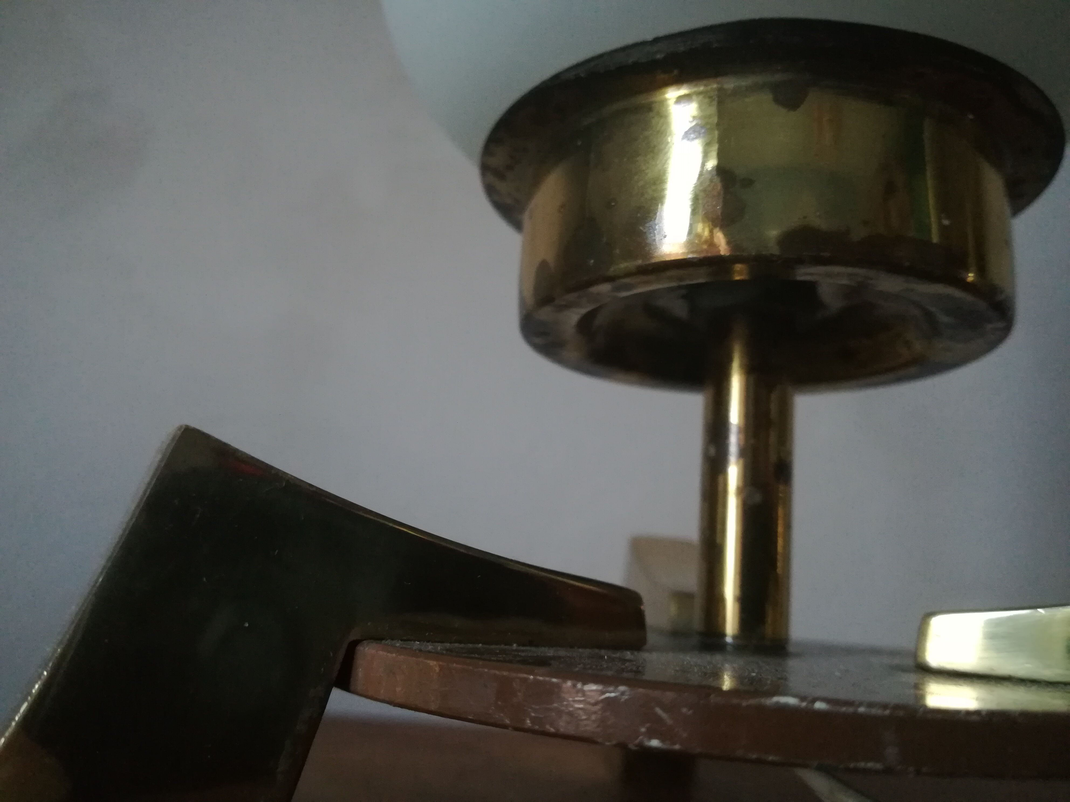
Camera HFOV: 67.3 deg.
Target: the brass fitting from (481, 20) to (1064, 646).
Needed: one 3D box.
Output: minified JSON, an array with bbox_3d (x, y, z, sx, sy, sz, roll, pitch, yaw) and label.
[{"bbox_3d":[0.034,0.001,0.129,0.090,0.074,0.090,4,-12,0],"label":"brass fitting"}]

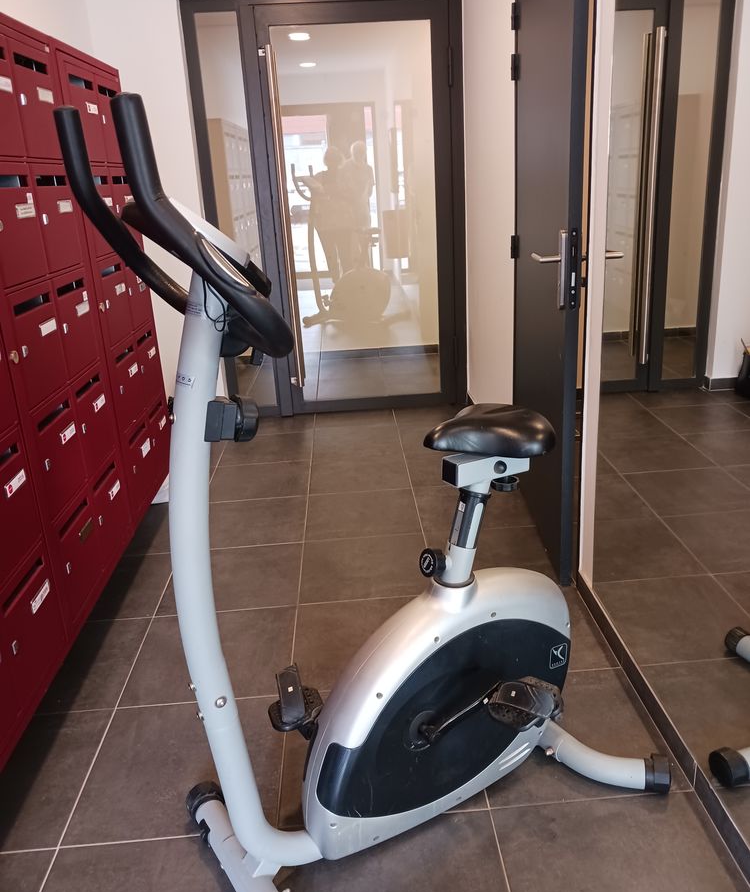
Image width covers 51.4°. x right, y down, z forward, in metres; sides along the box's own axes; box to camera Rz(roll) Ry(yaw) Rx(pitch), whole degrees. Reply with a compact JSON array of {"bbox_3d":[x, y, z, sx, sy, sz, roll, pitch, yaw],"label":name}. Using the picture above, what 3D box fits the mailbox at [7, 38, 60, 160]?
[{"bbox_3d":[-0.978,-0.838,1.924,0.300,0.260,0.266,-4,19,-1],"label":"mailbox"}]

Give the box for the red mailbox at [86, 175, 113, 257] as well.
[{"bbox_3d":[-1.002,-0.722,2.420,0.310,0.267,0.282,-4,19,-1],"label":"red mailbox"}]

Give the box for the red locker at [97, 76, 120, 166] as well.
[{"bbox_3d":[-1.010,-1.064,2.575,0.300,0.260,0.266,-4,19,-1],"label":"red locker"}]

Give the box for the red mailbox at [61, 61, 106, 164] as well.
[{"bbox_3d":[-1.018,-0.980,2.334,0.310,0.268,0.287,-4,19,-1],"label":"red mailbox"}]

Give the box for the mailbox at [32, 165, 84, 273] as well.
[{"bbox_3d":[-0.984,-0.589,2.038,0.310,0.266,0.276,-4,19,-1],"label":"mailbox"}]

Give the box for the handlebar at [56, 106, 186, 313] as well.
[{"bbox_3d":[-0.389,-0.362,1.220,0.180,0.343,0.150,-15,22,-29],"label":"handlebar"}]

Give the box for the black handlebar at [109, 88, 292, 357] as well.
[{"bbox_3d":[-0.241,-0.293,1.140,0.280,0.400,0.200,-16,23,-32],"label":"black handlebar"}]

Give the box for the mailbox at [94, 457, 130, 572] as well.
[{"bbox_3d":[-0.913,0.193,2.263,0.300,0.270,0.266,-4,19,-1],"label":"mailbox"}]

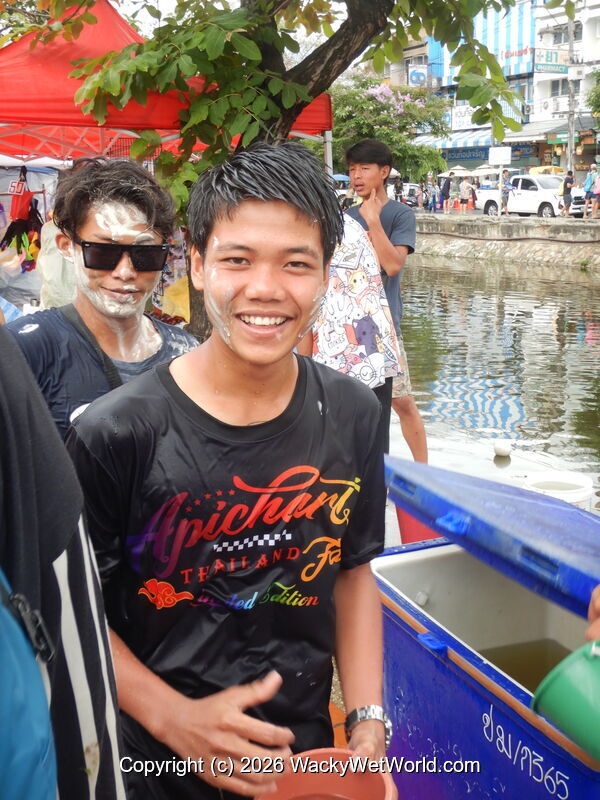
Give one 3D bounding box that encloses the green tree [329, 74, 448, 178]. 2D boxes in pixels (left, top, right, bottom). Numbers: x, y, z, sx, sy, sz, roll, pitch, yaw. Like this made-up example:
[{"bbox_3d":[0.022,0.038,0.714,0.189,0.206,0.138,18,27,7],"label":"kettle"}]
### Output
[{"bbox_3d":[4.152,-12.892,51.682,6.800,7.000,6.500,0,11,0],"label":"green tree"}]

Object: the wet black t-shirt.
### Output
[{"bbox_3d":[-0.090,0.270,1.330,0.440,0.620,0.250,-5,17,-21],"label":"wet black t-shirt"}]

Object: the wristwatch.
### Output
[{"bbox_3d":[0.092,0.437,1.340,0.062,0.060,0.036,0,49,-7],"label":"wristwatch"}]

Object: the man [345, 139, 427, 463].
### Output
[{"bbox_3d":[0.366,-0.308,4.585,0.470,1.690,0.370,9,14,38],"label":"man"}]

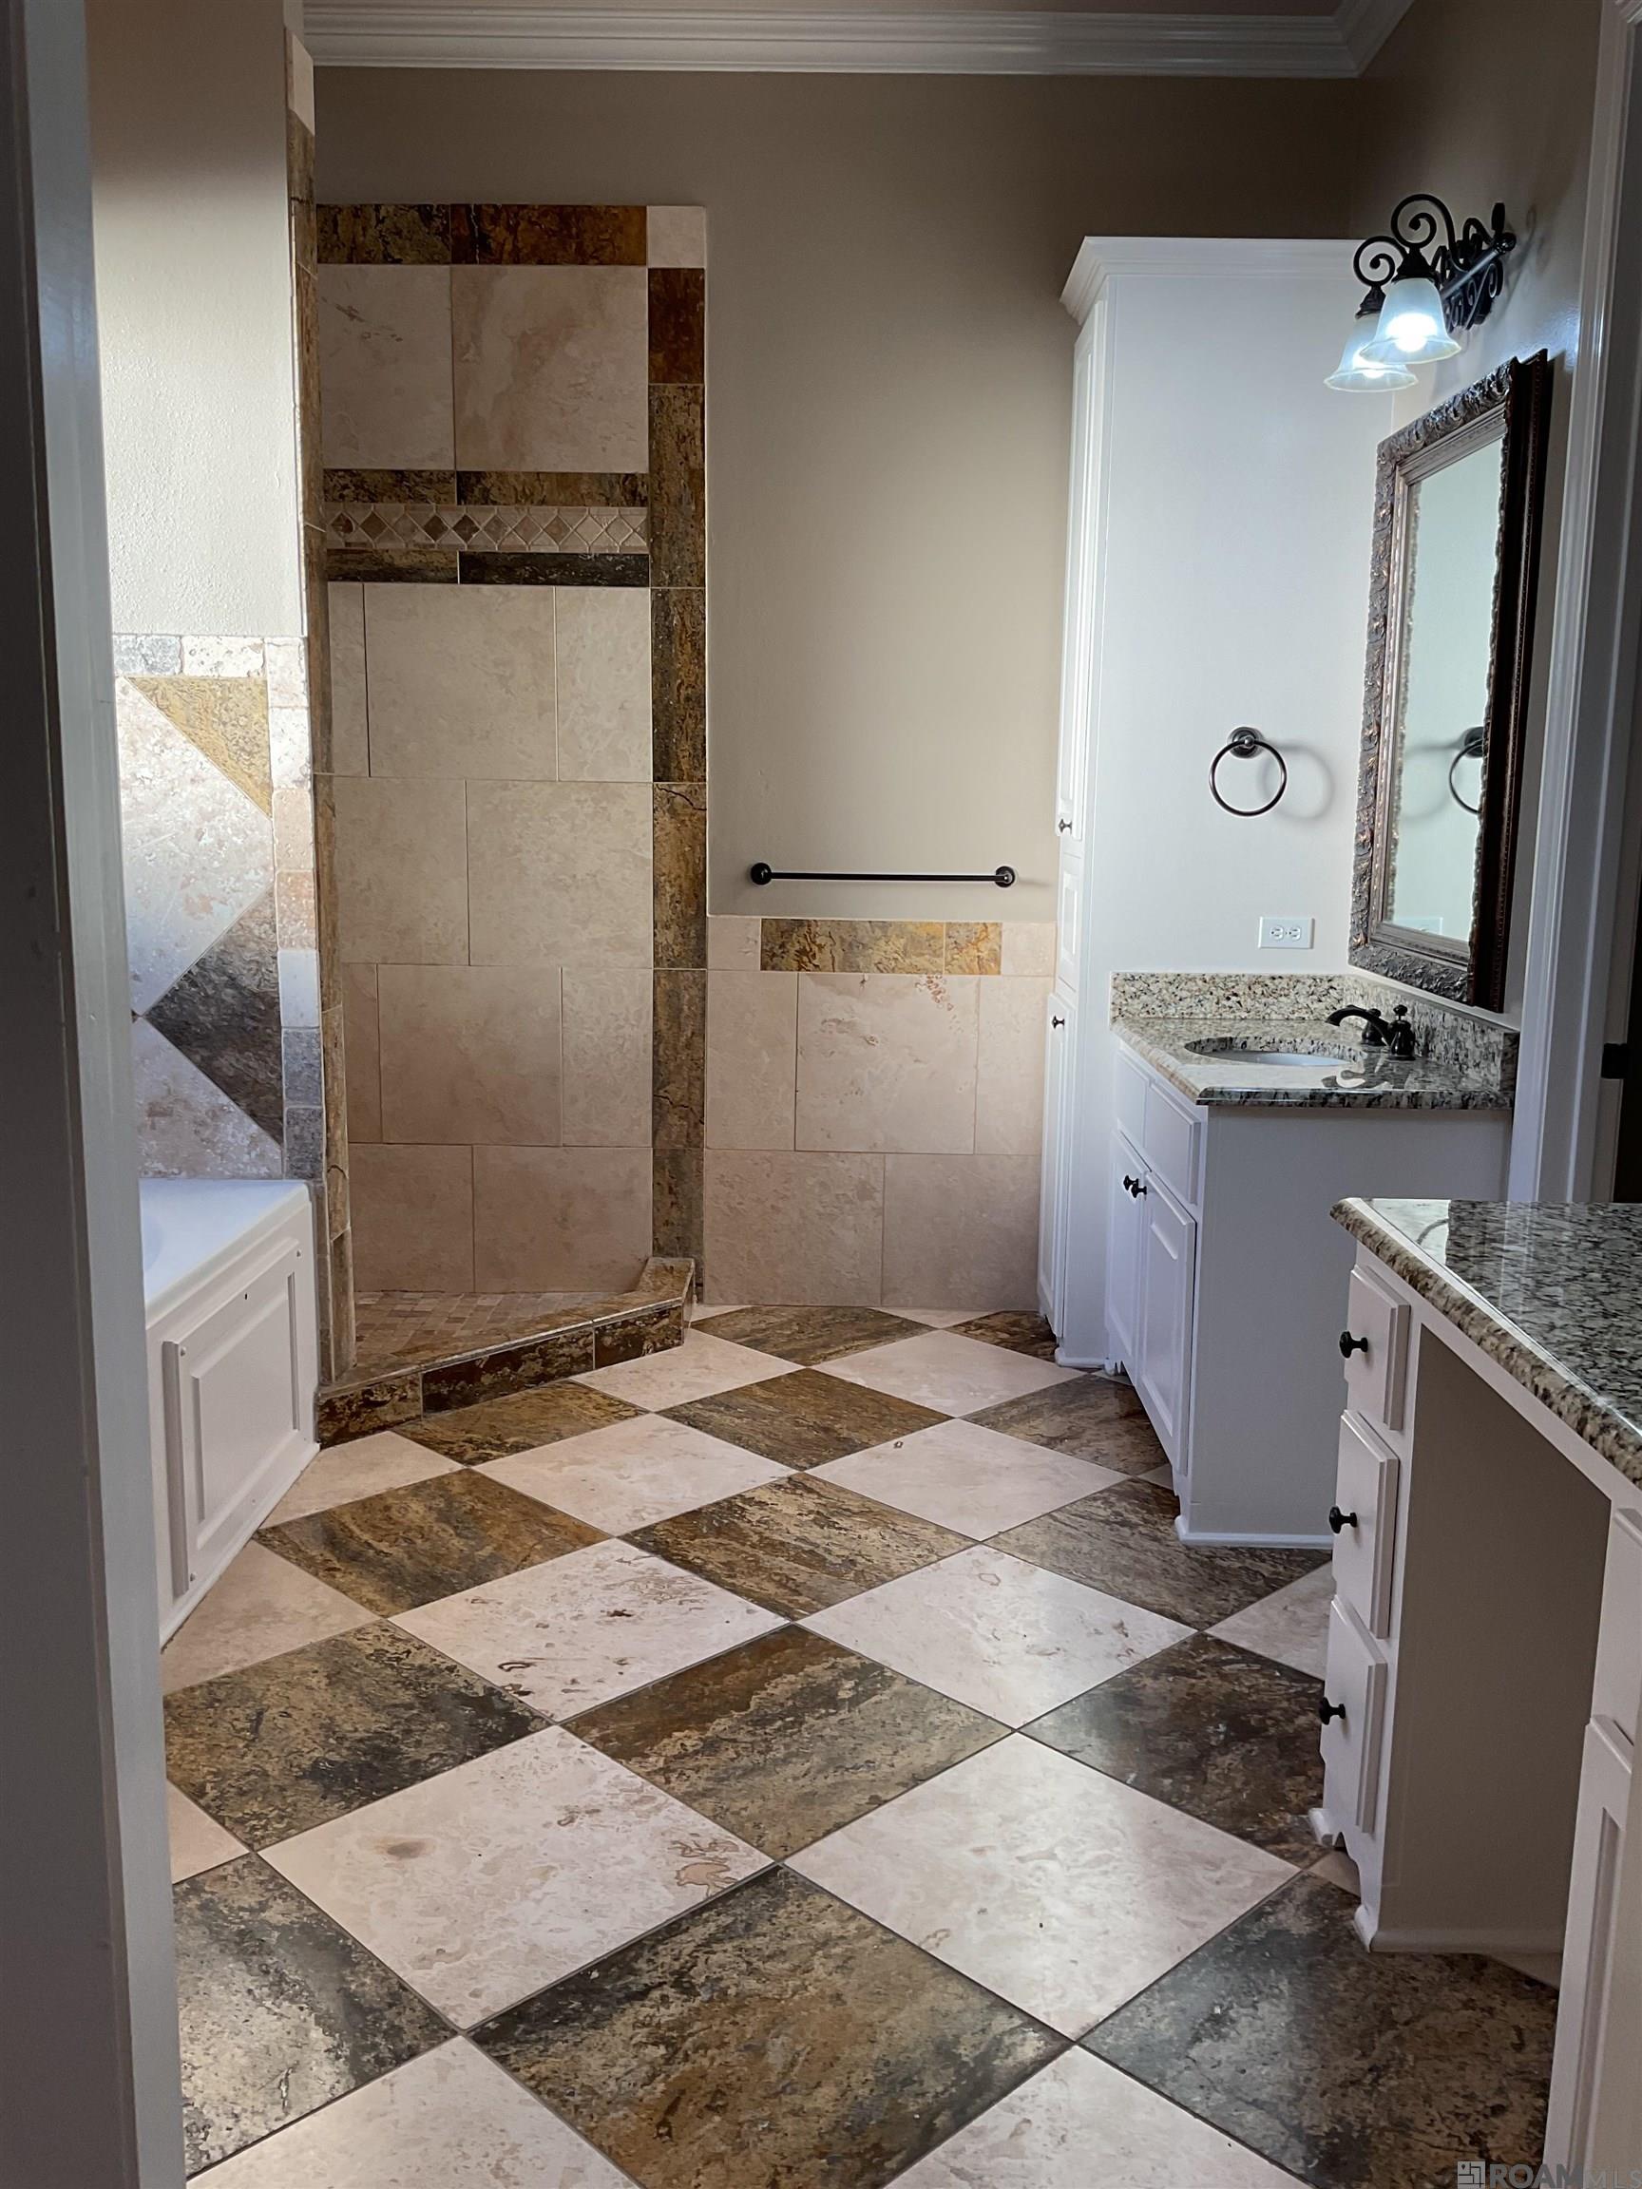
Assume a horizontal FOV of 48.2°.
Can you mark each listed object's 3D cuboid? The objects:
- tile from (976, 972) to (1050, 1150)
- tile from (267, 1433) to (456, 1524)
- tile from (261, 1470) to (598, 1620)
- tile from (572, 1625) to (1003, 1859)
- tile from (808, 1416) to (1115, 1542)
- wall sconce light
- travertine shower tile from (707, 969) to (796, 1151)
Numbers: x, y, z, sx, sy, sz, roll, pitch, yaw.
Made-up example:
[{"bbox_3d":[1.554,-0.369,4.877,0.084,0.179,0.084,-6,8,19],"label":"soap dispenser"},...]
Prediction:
[{"bbox_3d":[0.483,-0.071,4.589,0.182,0.447,0.012,1,10,1],"label":"tile"},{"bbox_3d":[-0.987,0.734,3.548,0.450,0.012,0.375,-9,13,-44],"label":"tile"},{"bbox_3d":[-0.692,0.788,3.251,0.457,0.012,0.457,-9,13,-44],"label":"tile"},{"bbox_3d":[-0.047,0.904,2.596,0.457,0.013,0.457,-9,13,-44],"label":"tile"},{"bbox_3d":[0.288,0.744,3.553,0.457,0.013,0.457,-9,13,-44],"label":"tile"},{"bbox_3d":[1.080,-1.464,3.351,0.232,0.262,0.570,1,10,1],"label":"wall sconce light"},{"bbox_3d":[-0.174,-0.084,4.598,0.219,0.455,0.013,1,10,1],"label":"travertine shower tile"}]

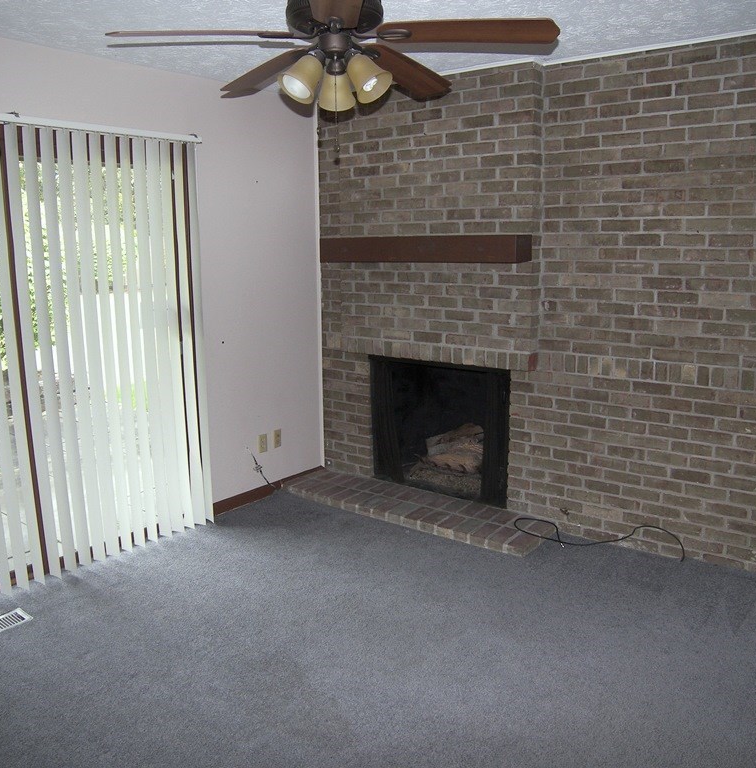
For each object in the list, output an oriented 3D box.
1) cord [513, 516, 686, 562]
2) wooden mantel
[{"bbox_3d":[1.107,0.790,3.657,0.850,0.150,0.270,7,13,32],"label":"cord"},{"bbox_3d":[0.226,-0.727,3.861,1.210,0.140,0.200,7,13,32],"label":"wooden mantel"}]

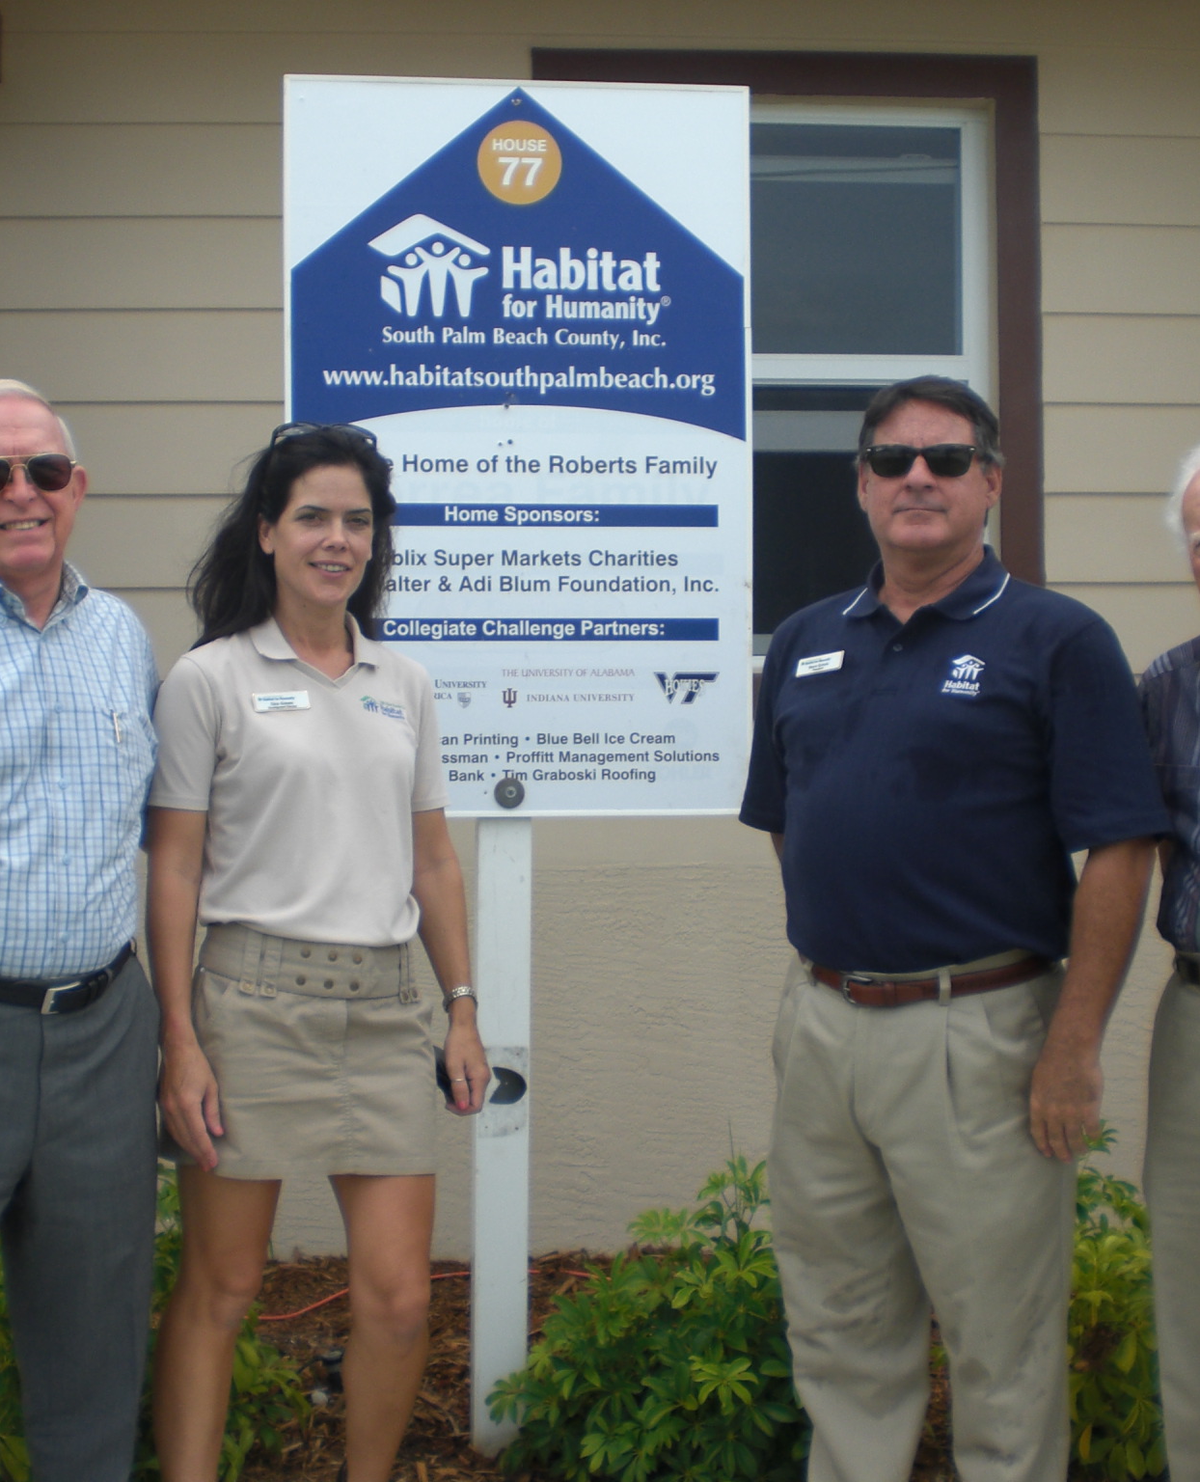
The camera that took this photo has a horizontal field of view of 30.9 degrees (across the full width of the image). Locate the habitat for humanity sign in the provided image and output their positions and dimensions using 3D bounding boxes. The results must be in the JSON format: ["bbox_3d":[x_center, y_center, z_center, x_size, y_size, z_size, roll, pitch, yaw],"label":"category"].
[{"bbox_3d":[-0.132,-0.494,3.665,0.790,1.245,0.030,-1,2,-7],"label":"habitat for humanity sign"}]

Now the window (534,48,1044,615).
[{"bbox_3d":[0.425,-0.792,4.820,1.145,1.490,0.100,-1,2,-5],"label":"window"}]

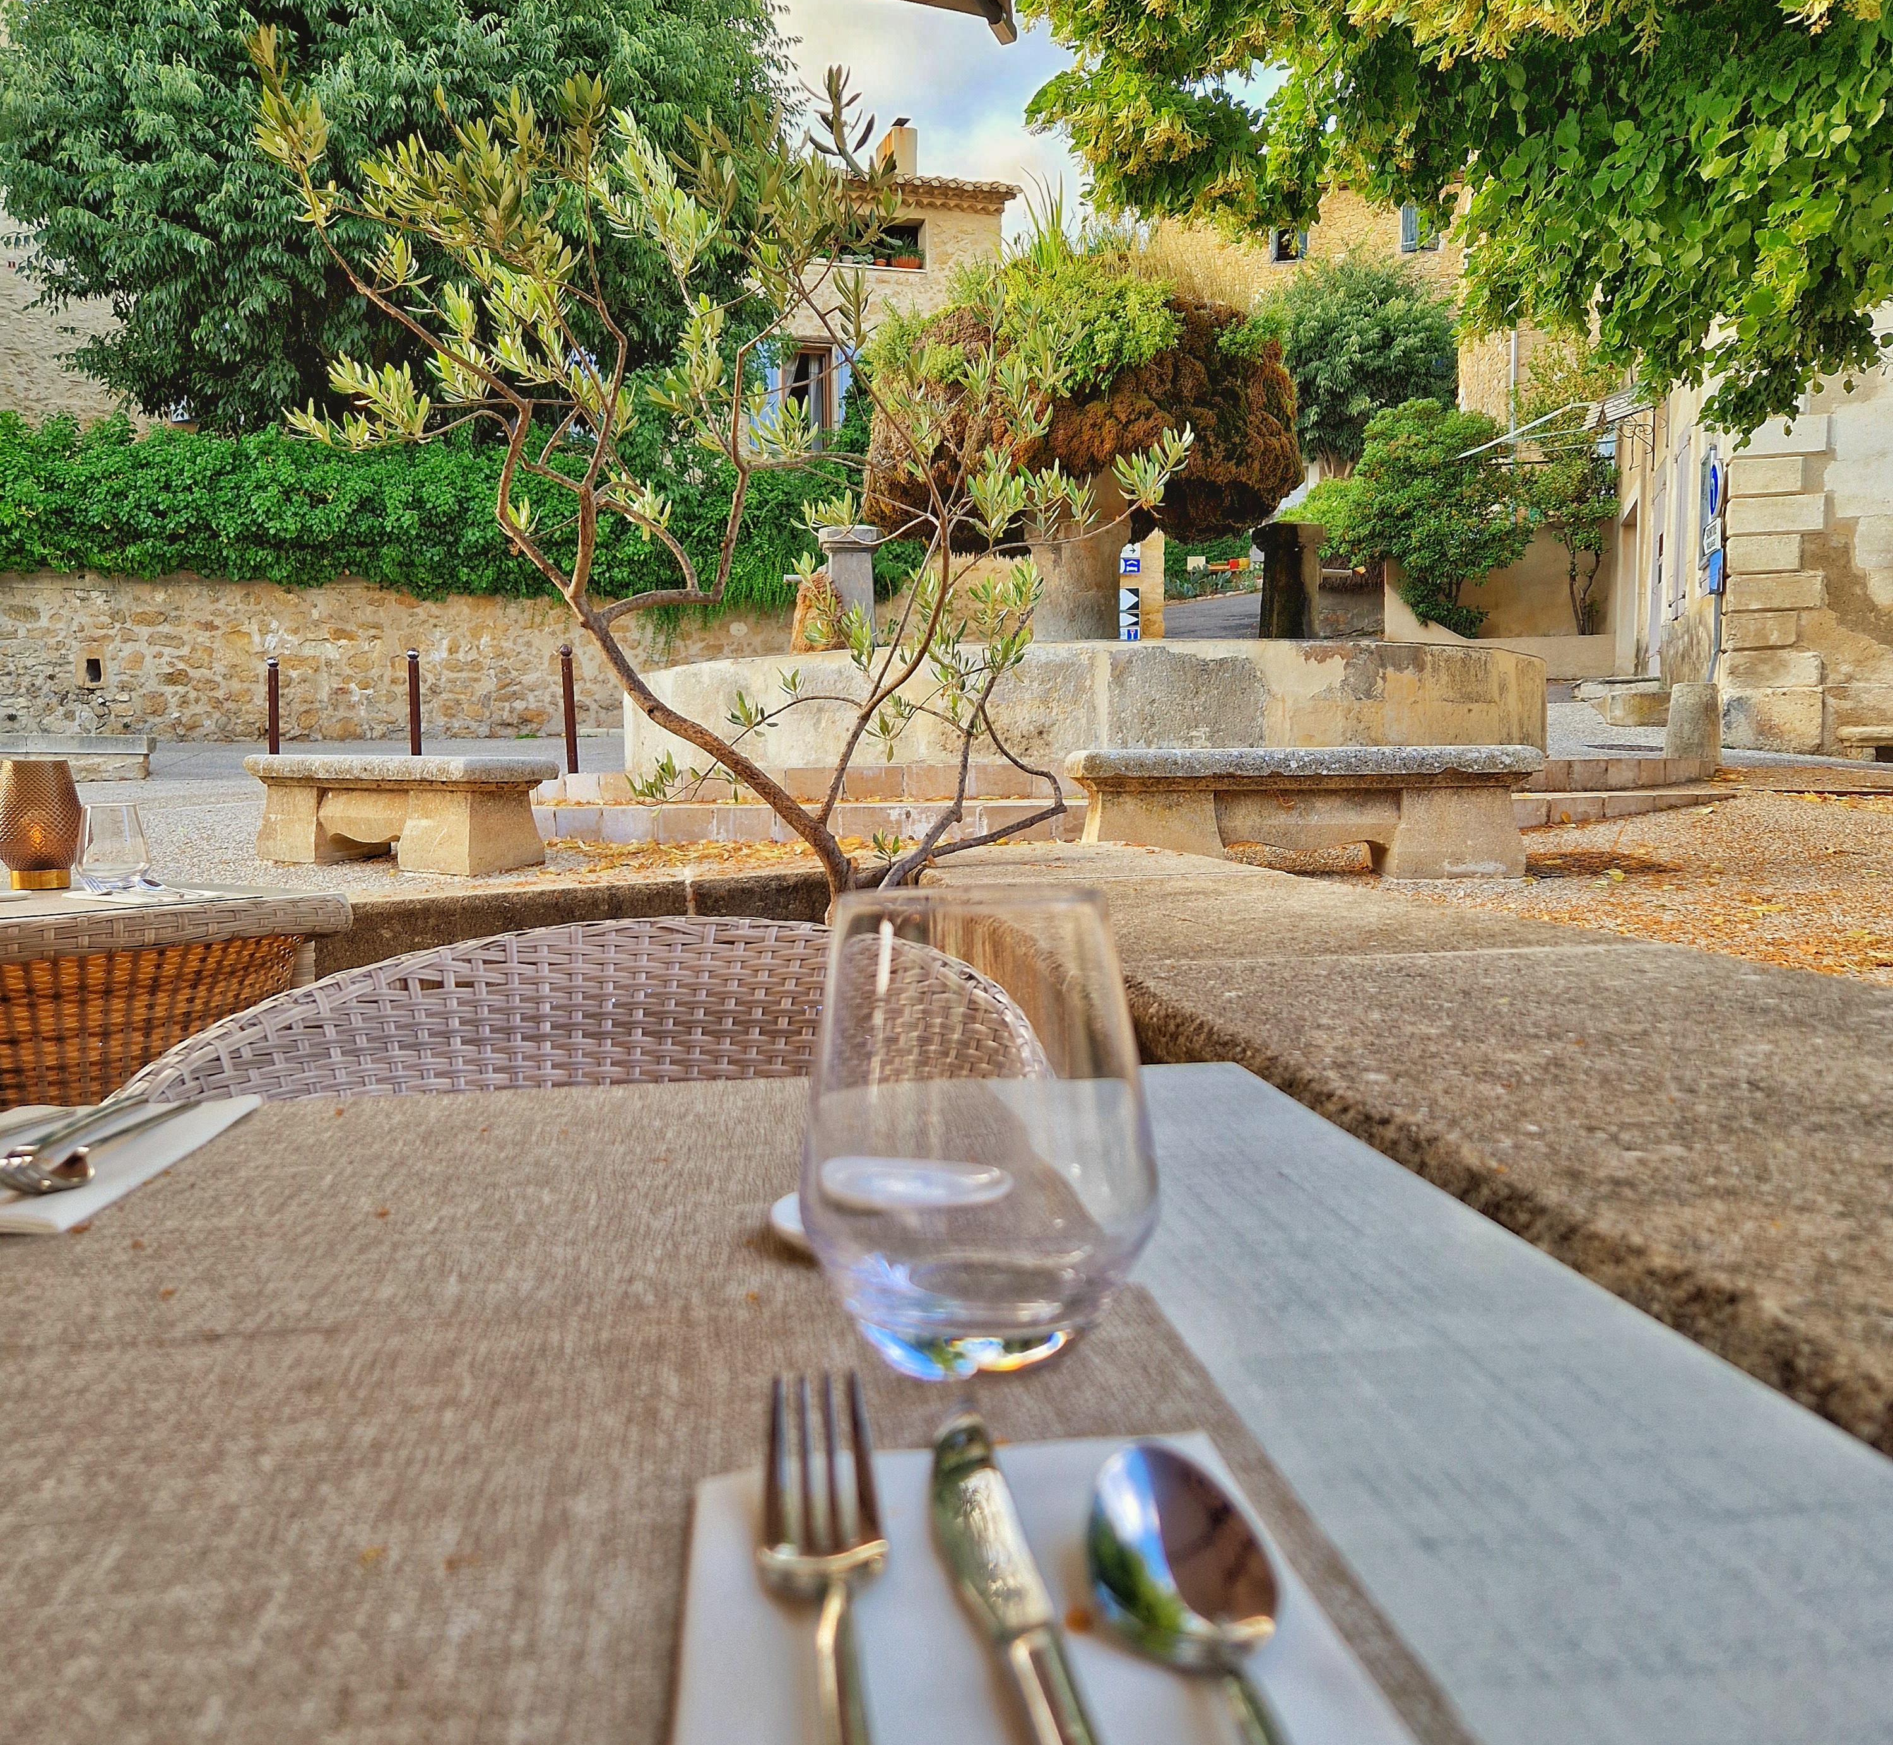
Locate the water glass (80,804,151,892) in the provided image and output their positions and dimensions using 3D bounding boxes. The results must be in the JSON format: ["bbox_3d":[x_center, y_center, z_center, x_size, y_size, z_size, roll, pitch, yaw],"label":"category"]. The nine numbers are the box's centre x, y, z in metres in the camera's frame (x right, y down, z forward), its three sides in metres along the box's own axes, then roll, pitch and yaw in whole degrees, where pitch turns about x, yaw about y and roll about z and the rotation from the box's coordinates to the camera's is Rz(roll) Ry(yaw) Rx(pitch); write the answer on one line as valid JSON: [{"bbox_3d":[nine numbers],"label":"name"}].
[{"bbox_3d":[-1.125,-0.033,2.270,0.090,0.113,0.090,0,4,0],"label":"water glass"}]

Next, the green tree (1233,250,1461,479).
[{"bbox_3d":[7.857,-9.448,33.000,4.400,5.600,4.400,0,4,0],"label":"green tree"}]

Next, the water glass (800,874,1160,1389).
[{"bbox_3d":[0.008,0.063,0.430,0.090,0.113,0.090,0,4,0],"label":"water glass"}]

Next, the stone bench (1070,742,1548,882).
[{"bbox_3d":[1.234,-0.209,5.918,1.584,0.450,0.453,0,4,-3],"label":"stone bench"}]

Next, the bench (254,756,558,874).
[{"bbox_3d":[-2.338,-0.265,7.123,1.584,0.450,0.453,3,5,38],"label":"bench"}]

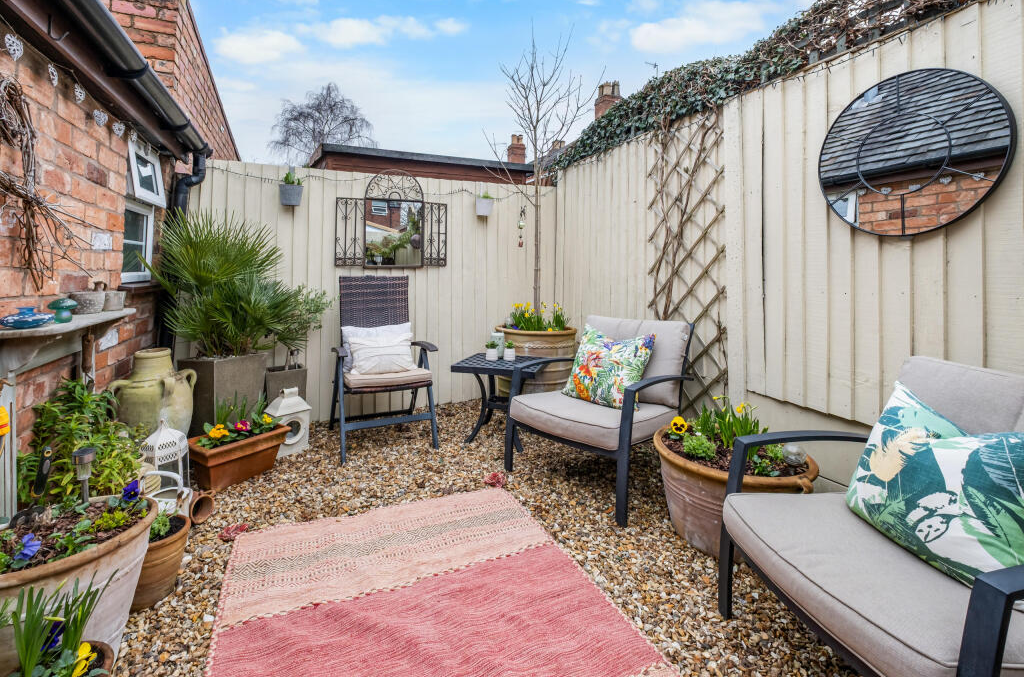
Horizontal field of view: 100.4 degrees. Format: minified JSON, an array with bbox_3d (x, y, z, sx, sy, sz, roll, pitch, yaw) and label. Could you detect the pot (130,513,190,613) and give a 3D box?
[{"bbox_3d":[-1.235,0.765,1.443,0.250,0.220,0.250,0,5,0],"label":"pot"}]

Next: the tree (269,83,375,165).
[{"bbox_3d":[-8.078,-7.129,18.000,4.300,6.800,4.300,-2,7,-18],"label":"tree"}]

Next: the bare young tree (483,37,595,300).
[{"bbox_3d":[0.238,-1.240,3.330,0.870,2.250,0.800,0,5,0],"label":"bare young tree"}]

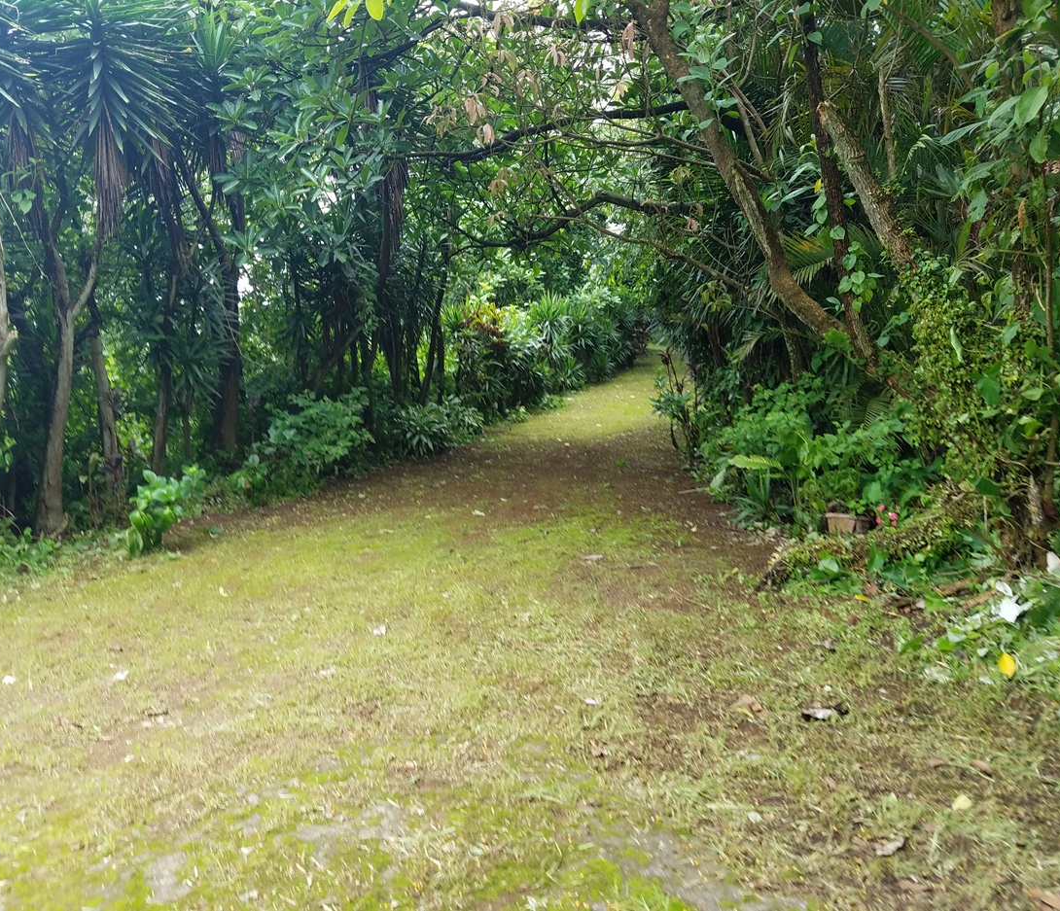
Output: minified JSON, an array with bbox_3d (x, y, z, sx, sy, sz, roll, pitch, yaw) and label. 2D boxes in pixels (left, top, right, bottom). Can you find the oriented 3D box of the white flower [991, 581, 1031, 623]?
[{"bbox_3d":[2.713,0.828,5.150,0.220,0.210,0.180,2,5,27],"label":"white flower"}]

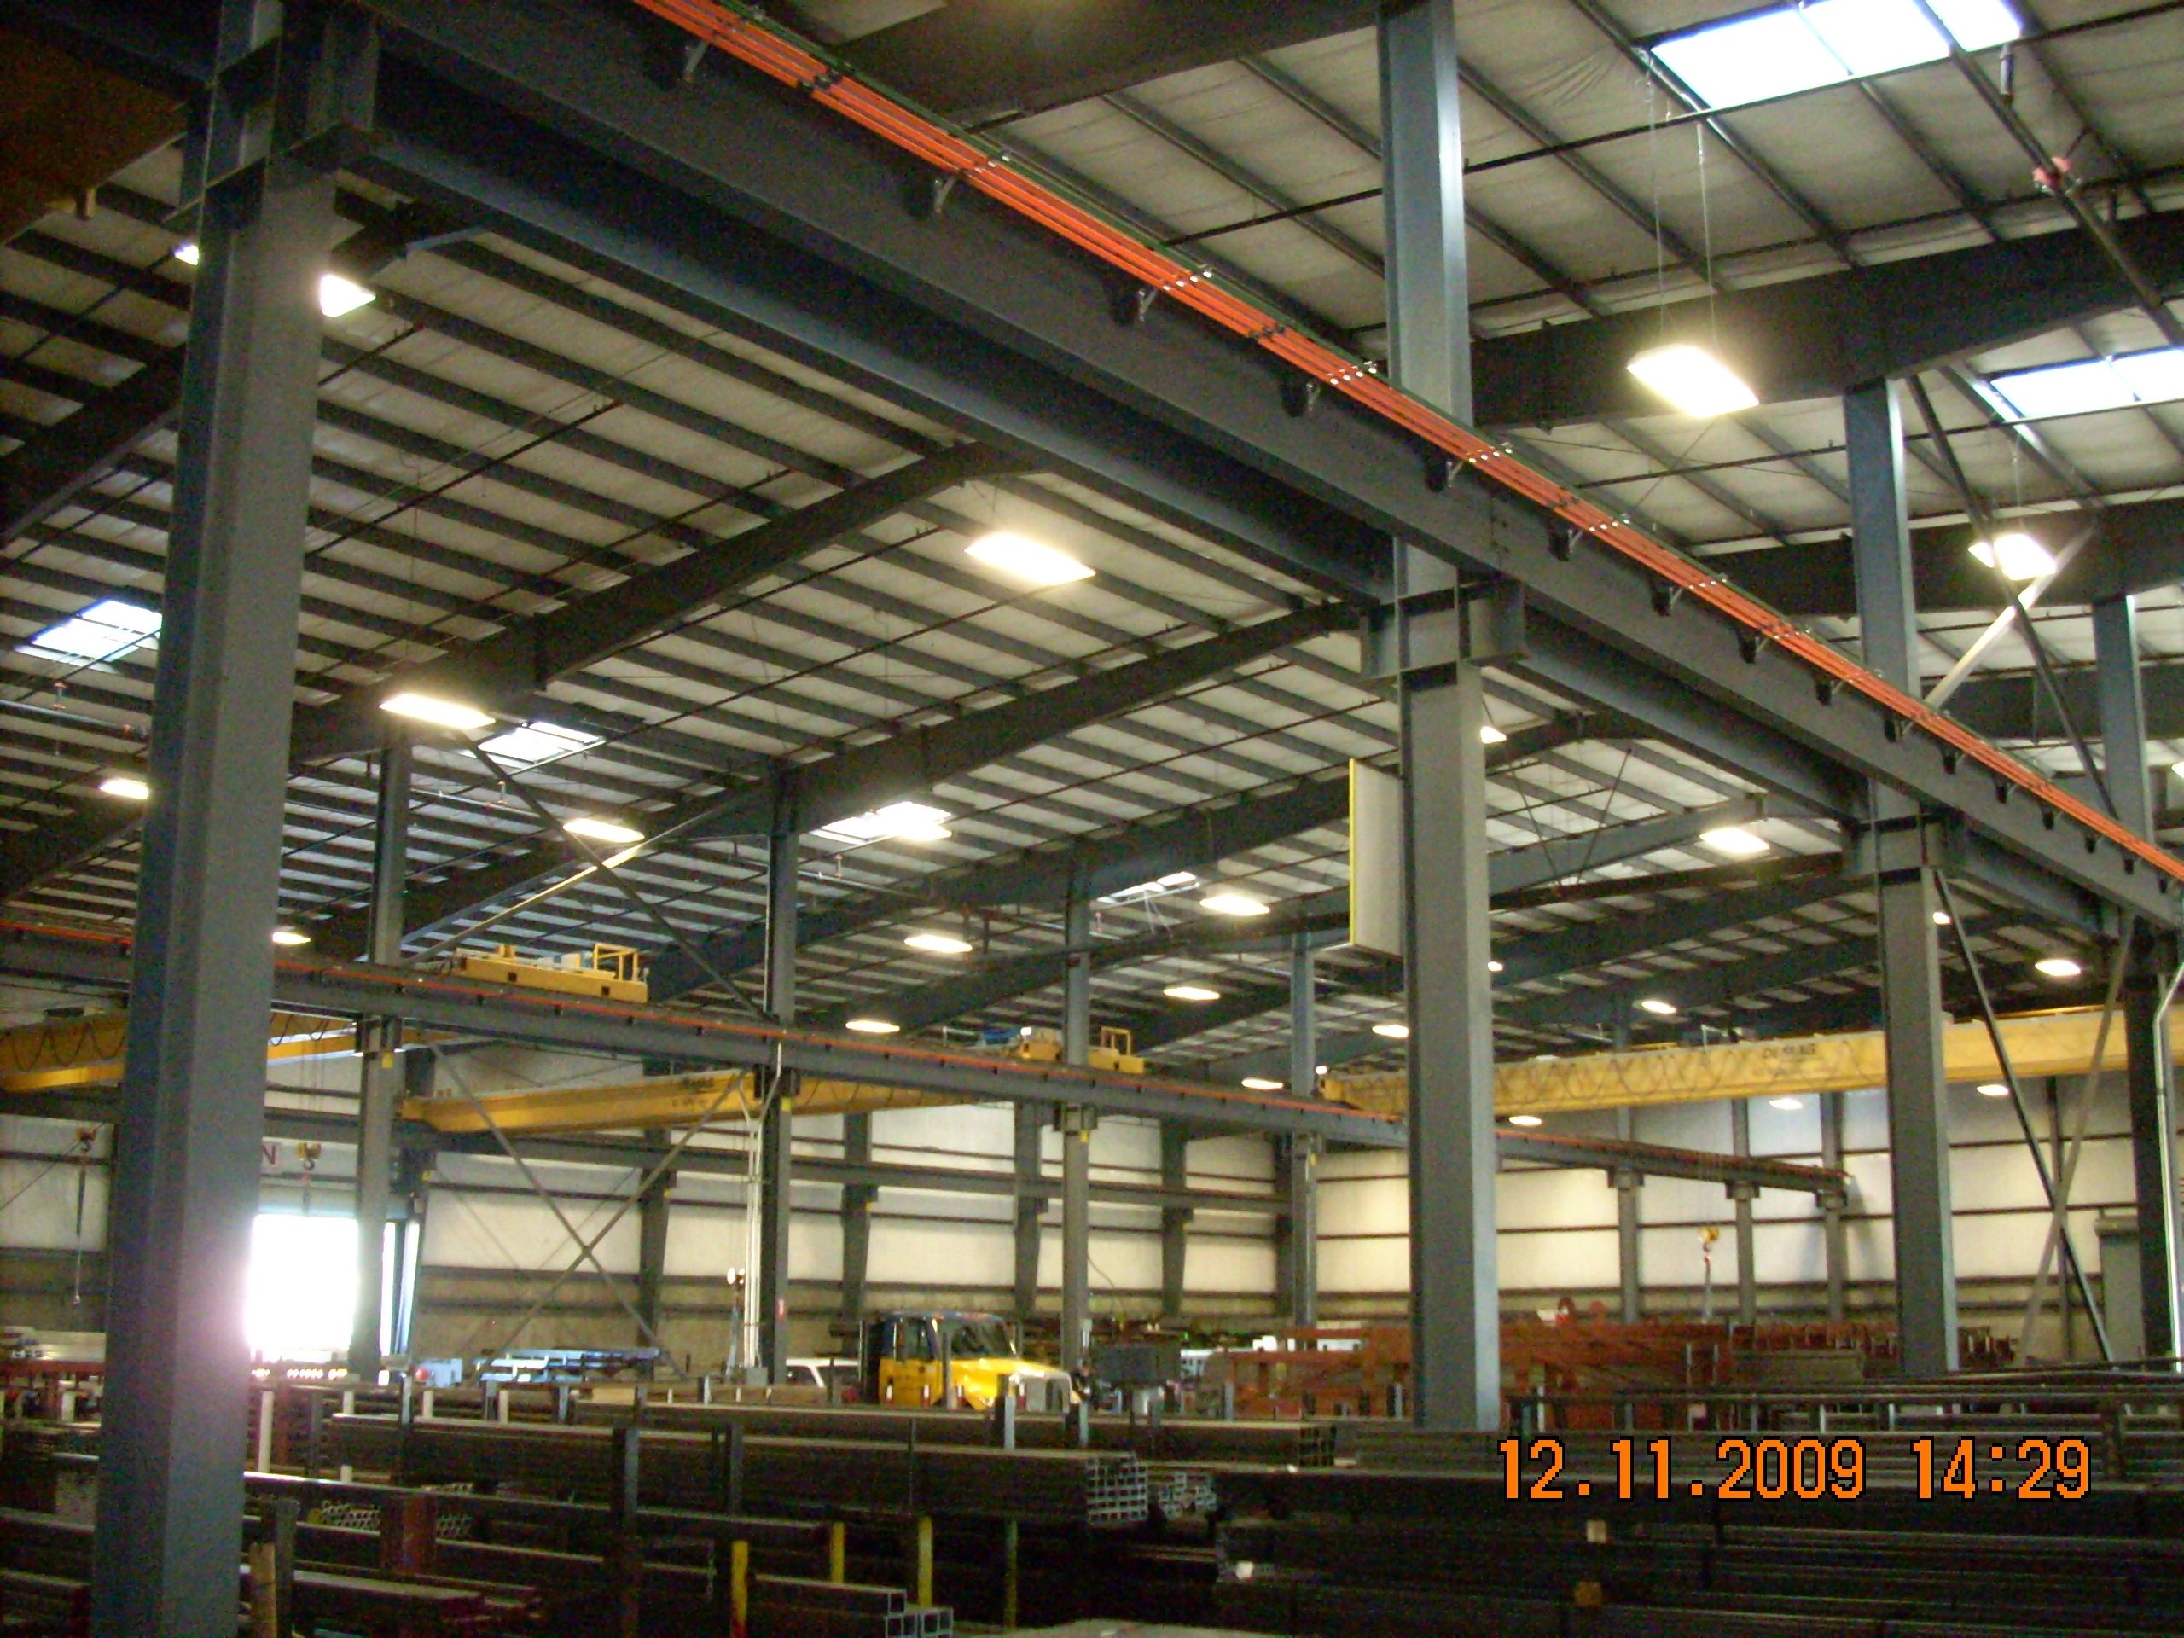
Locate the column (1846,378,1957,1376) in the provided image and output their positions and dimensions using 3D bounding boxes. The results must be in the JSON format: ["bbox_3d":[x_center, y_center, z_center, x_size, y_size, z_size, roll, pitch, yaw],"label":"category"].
[{"bbox_3d":[7.351,1.294,20.991,0.440,11.605,0.280,-10,-16,38],"label":"column"}]

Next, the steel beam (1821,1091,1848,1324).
[{"bbox_3d":[23.175,12.874,72.767,0.420,10.600,0.270,-10,-16,38],"label":"steel beam"}]

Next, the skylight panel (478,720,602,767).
[{"bbox_3d":[-8.900,-1.253,37.724,2.400,0.100,1.220,-15,-19,36],"label":"skylight panel"}]

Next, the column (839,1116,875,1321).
[{"bbox_3d":[-6.861,12.281,68.137,1.100,9.900,0.280,-10,-16,38],"label":"column"}]

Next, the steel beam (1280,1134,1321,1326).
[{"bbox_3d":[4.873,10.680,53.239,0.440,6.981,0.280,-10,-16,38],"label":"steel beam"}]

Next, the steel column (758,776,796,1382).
[{"bbox_3d":[-5.180,5.056,38.179,0.420,11.200,0.270,-10,-16,38],"label":"steel column"}]

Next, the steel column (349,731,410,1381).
[{"bbox_3d":[-10.653,4.245,34.764,0.440,11.433,0.280,-10,-16,38],"label":"steel column"}]

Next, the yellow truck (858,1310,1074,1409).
[{"bbox_3d":[-3.117,10.602,43.500,6.000,2.800,2.450,-10,-16,38],"label":"yellow truck"}]

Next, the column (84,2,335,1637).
[{"bbox_3d":[-2.719,-1.145,7.545,0.430,10.100,0.250,-10,-16,38],"label":"column"}]

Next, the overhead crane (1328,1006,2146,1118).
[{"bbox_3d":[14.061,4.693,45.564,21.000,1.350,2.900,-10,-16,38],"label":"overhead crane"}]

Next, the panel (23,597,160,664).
[{"bbox_3d":[-13.569,-2.524,31.939,2.400,0.100,1.220,-15,-19,36],"label":"panel"}]

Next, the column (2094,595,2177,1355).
[{"bbox_3d":[12.523,2.694,27.650,0.440,11.627,0.280,-10,-16,38],"label":"column"}]

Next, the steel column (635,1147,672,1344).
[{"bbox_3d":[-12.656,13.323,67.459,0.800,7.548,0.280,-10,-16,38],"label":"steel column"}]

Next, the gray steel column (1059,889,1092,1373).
[{"bbox_3d":[-0.322,7.088,47.385,0.440,11.540,0.280,-10,-16,38],"label":"gray steel column"}]

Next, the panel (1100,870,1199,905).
[{"bbox_3d":[1.021,1.579,54.617,2.950,0.080,1.300,-15,-19,37],"label":"panel"}]

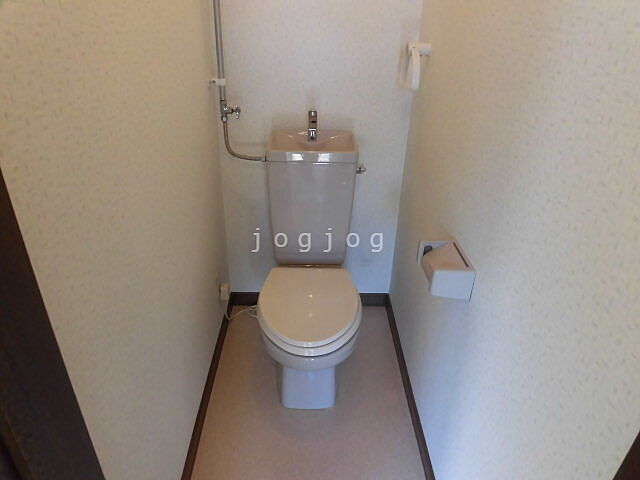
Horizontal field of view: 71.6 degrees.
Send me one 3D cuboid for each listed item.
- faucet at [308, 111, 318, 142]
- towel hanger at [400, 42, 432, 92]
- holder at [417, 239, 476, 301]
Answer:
[{"bbox_3d":[-0.025,-0.420,1.656,0.033,0.114,0.080,1,29,-2],"label":"faucet"},{"bbox_3d":[0.327,-0.578,1.490,0.074,0.153,0.145,1,29,-2],"label":"towel hanger"},{"bbox_3d":[0.317,0.071,1.151,0.100,0.083,0.173,1,29,-2],"label":"holder"}]

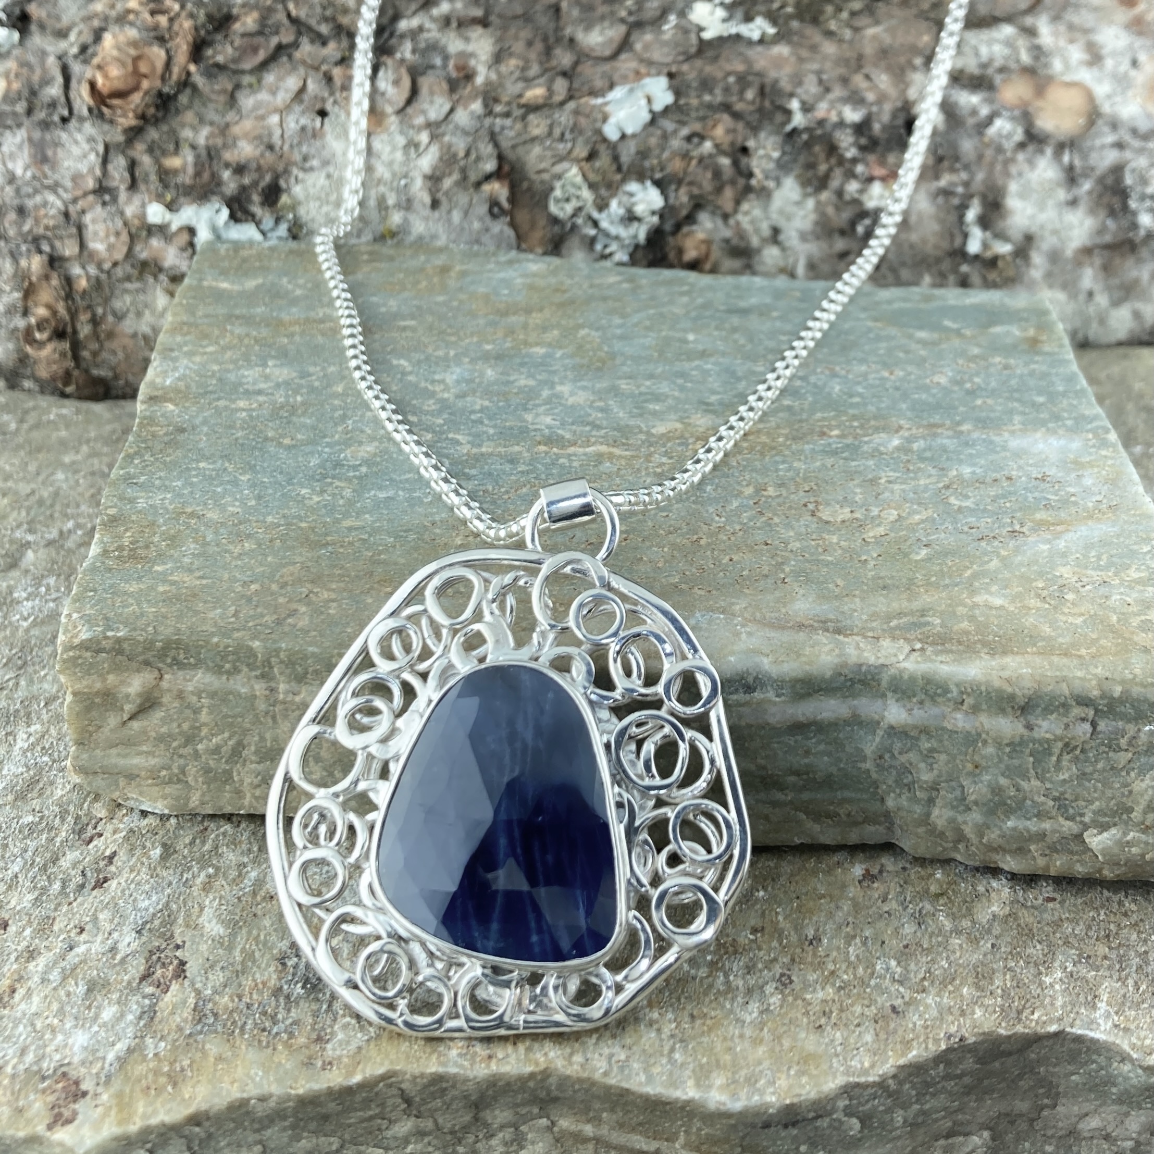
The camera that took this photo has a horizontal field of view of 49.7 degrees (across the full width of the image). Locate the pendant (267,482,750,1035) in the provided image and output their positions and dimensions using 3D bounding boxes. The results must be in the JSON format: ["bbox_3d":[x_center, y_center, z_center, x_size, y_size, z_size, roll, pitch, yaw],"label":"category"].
[{"bbox_3d":[-0.006,0.017,0.124,0.047,0.008,0.056,9,75,8],"label":"pendant"}]

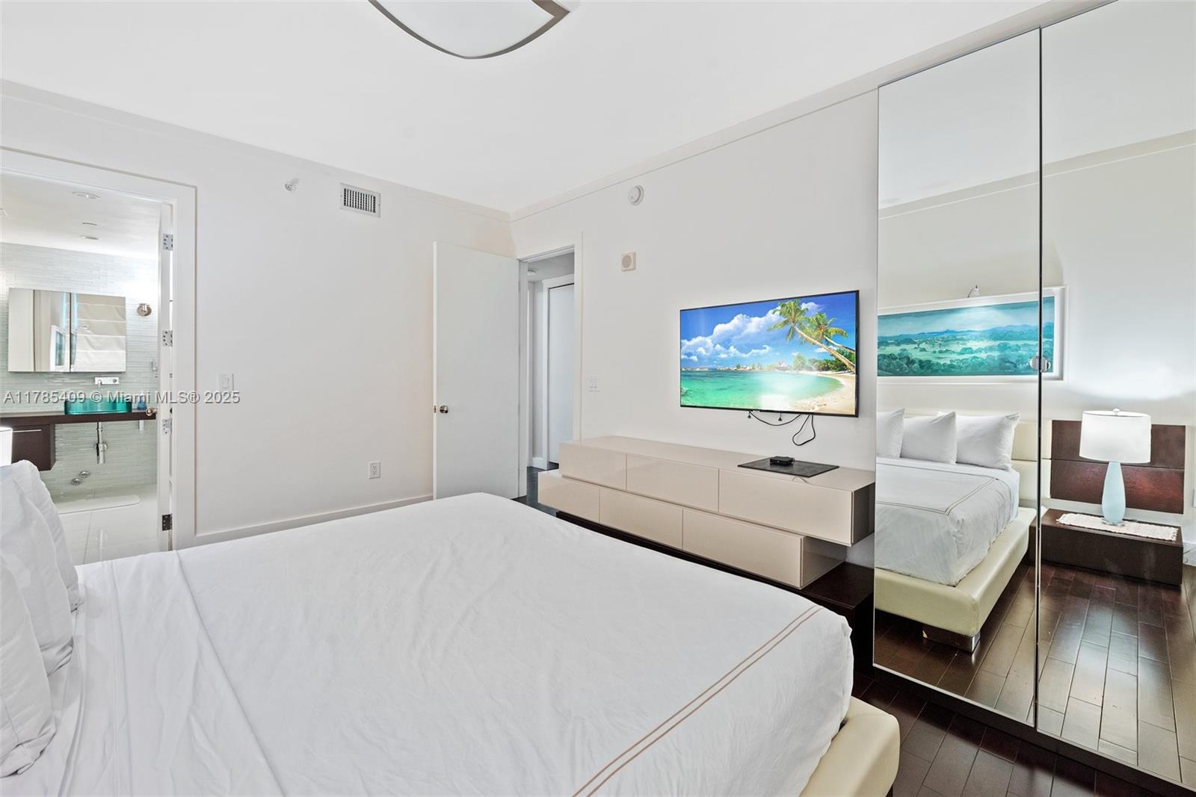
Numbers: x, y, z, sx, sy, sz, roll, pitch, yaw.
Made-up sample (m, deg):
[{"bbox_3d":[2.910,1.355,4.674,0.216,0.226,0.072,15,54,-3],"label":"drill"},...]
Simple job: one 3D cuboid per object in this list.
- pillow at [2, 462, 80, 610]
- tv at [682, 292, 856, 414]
[{"bbox_3d":[-1.474,0.414,1.136,0.560,0.450,0.190,3,15,44],"label":"pillow"},{"bbox_3d":[1.017,-0.261,2.932,1.140,0.683,0.060,3,4,44],"label":"tv"}]

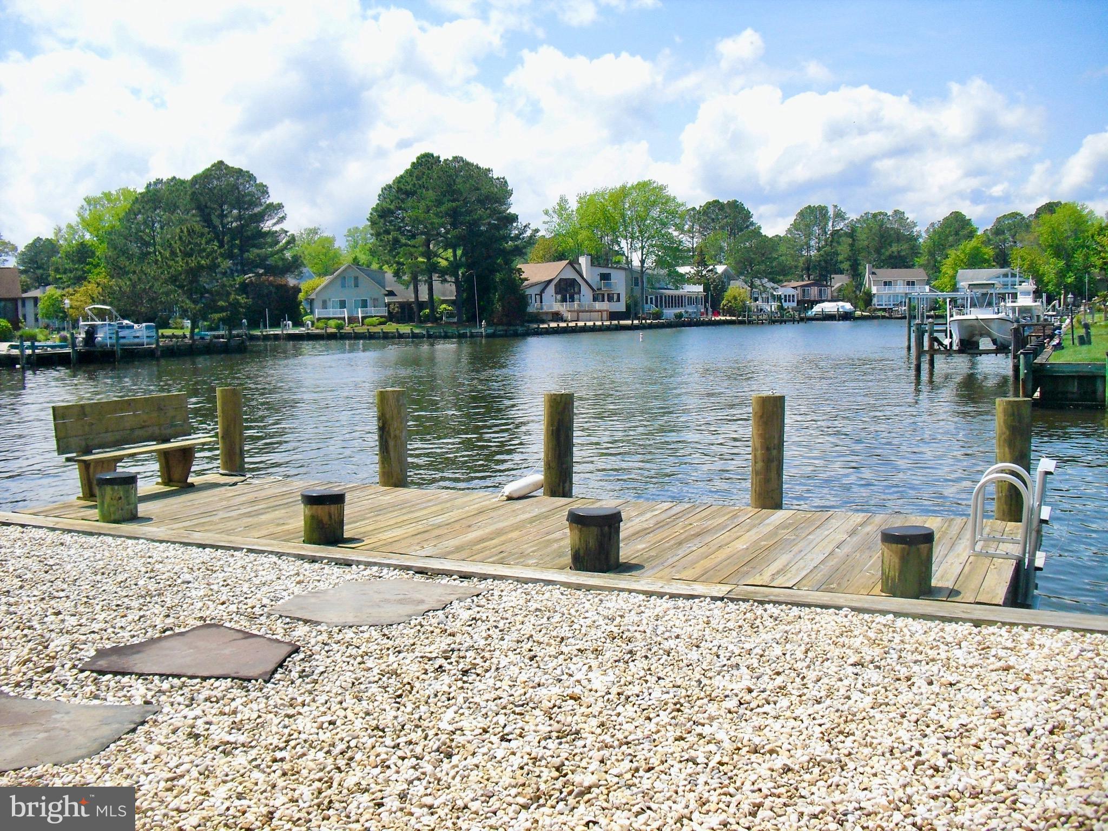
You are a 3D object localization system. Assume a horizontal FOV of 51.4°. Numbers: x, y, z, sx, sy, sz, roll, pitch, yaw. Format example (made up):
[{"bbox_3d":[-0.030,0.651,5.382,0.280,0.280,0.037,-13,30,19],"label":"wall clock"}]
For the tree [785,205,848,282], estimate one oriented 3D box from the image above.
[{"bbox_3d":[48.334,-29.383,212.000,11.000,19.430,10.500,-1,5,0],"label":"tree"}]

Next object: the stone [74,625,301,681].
[{"bbox_3d":[-1.700,1.176,5.711,1.077,0.040,0.829,0,5,14],"label":"stone"}]

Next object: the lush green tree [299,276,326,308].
[{"bbox_3d":[-30.699,-15.184,147.000,3.865,5.300,3.865,-1,5,0],"label":"lush green tree"}]

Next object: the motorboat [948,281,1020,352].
[{"bbox_3d":[16.964,-3.913,45.300,2.500,2.620,7.300,1,6,24],"label":"motorboat"}]

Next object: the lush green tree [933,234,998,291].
[{"bbox_3d":[69.653,-24.170,195.000,10.000,12.740,9.500,-1,5,0],"label":"lush green tree"}]

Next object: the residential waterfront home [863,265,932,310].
[{"bbox_3d":[61.360,-22.980,206.000,11.280,8.050,9.000,0,5,9],"label":"residential waterfront home"}]

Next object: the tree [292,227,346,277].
[{"bbox_3d":[-33.652,-20.451,165.000,8.500,13.260,8.500,-1,5,0],"label":"tree"}]

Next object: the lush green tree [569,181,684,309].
[{"bbox_3d":[10.412,-23.922,165.000,16.485,19.212,14.000,-1,5,0],"label":"lush green tree"}]

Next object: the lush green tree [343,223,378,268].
[{"bbox_3d":[-29.020,-21.683,176.000,6.875,15.204,6.875,-1,5,0],"label":"lush green tree"}]

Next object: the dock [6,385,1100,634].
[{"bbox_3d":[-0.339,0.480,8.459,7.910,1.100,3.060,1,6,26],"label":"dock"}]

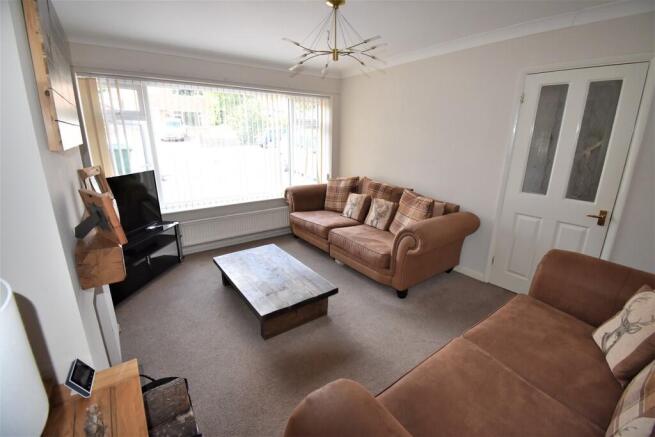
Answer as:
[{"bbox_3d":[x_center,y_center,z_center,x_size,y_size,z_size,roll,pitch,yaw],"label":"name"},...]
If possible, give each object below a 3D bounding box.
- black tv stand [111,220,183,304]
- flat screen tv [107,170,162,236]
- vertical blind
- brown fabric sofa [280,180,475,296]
[{"bbox_3d":[-2.097,0.432,2.871,0.430,0.510,1.040,2,16,10],"label":"black tv stand"},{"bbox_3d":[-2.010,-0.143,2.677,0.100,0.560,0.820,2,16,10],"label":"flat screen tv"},{"bbox_3d":[-1.168,-0.920,3.623,2.987,1.457,0.130,-11,19,-33],"label":"vertical blind"},{"bbox_3d":[0.488,0.035,3.502,0.950,0.880,2.410,-11,19,-33],"label":"brown fabric sofa"}]

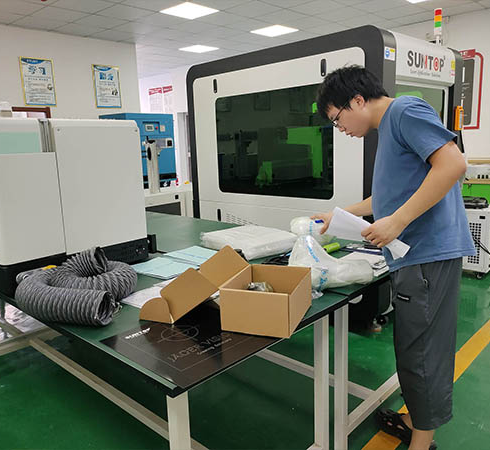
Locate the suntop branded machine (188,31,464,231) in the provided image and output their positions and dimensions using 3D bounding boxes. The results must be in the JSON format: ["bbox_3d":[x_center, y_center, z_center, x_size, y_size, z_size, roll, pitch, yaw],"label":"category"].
[{"bbox_3d":[0.708,-0.477,4.153,1.460,2.130,2.060,-12,14,-44],"label":"suntop branded machine"}]

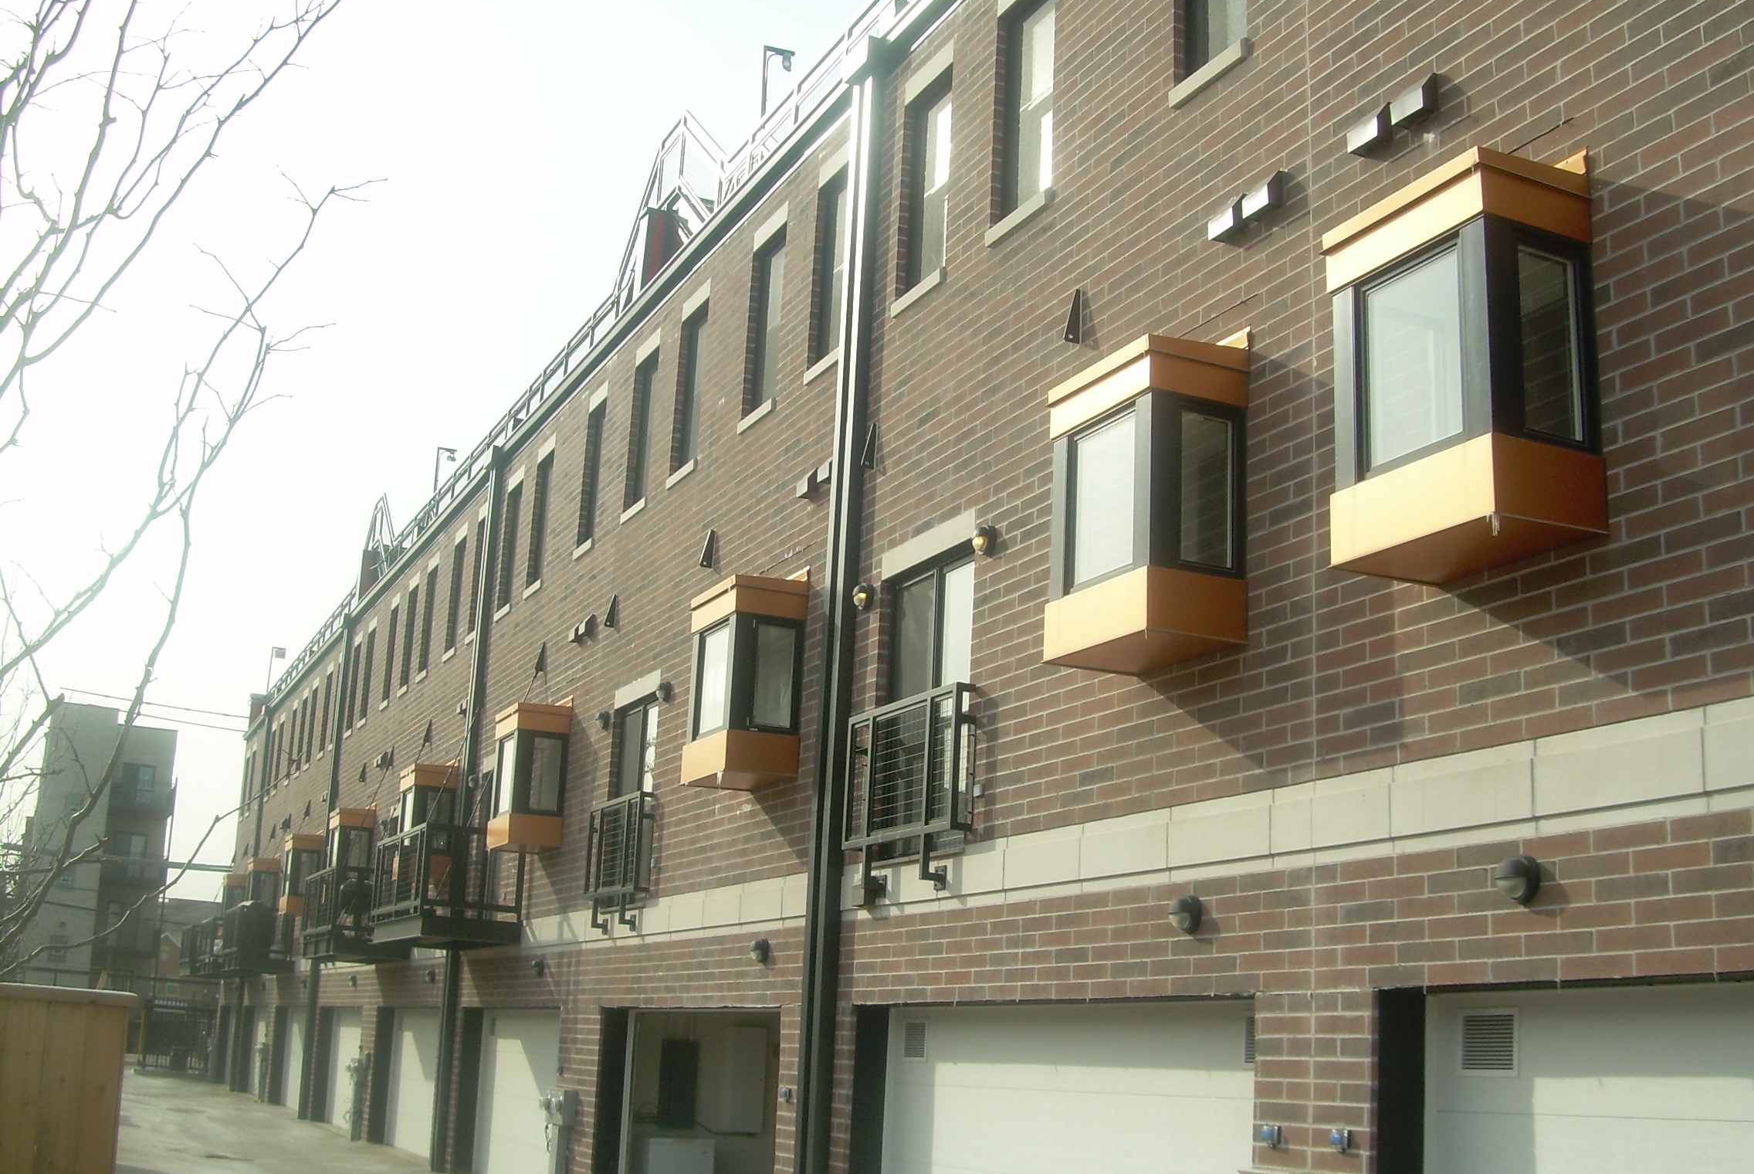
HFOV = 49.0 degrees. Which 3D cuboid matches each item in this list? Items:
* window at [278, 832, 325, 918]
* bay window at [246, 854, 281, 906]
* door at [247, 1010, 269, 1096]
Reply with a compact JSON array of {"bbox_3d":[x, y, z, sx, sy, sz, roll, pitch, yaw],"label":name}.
[{"bbox_3d":[-11.215,5.618,37.544,0.610,1.645,1.040,9,-15,-23],"label":"window"},{"bbox_3d":[-14.108,6.988,44.104,0.625,1.620,1.050,9,-15,-23],"label":"bay window"},{"bbox_3d":[-13.931,10.667,44.062,0.080,2.126,4.800,9,-15,-23],"label":"door"}]

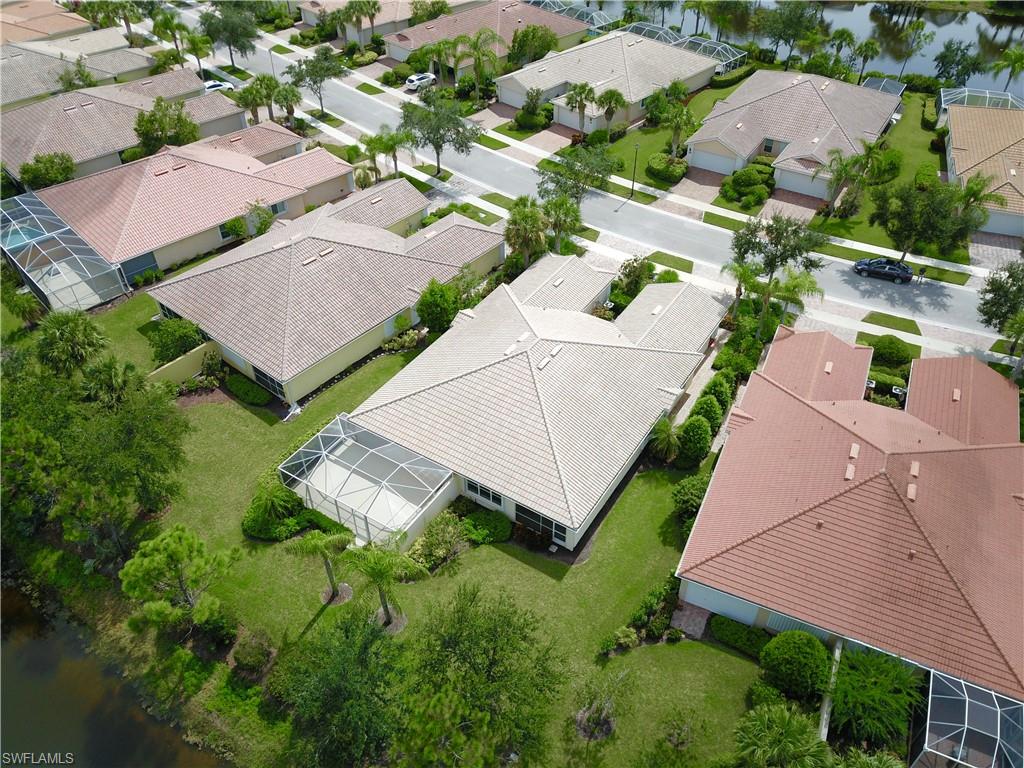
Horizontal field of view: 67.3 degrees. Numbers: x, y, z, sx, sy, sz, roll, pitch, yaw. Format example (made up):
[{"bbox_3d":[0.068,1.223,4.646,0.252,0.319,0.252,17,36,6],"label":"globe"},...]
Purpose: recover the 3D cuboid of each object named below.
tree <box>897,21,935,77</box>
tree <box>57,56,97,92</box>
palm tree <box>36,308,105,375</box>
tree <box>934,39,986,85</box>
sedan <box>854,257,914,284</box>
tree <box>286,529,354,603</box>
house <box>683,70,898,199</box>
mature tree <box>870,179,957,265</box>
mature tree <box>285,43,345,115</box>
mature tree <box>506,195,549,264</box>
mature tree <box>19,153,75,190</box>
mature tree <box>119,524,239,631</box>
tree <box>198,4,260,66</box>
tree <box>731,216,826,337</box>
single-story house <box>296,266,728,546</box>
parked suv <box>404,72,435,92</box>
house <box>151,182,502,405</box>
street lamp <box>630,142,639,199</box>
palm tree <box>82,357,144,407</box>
[{"bbox_3d":[53.368,-44.325,102.727,4.376,8.296,4.376,-2,41,0],"label":"tree"},{"bbox_3d":[-57.000,-40.609,100.926,4.686,4.304,4.686,0,41,0],"label":"tree"},{"bbox_3d":[-32.586,-2.659,57.820,4.603,6.137,4.603,-2,41,0],"label":"palm tree"},{"bbox_3d":[57.943,-41.392,99.846,5.951,6.055,5.951,0,41,0],"label":"tree"},{"bbox_3d":[33.087,-10.150,68.041,4.780,1.460,1.840,18,45,20],"label":"sedan"},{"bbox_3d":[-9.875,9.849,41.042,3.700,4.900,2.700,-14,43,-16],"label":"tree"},{"bbox_3d":[32.573,-30.751,87.723,17.450,6.322,25.227,23,46,24],"label":"house"},{"bbox_3d":[34.529,-13.817,66.794,6.890,7.240,6.890,22,46,22],"label":"mature tree"},{"bbox_3d":[-23.653,-36.879,93.761,7.736,7.942,7.736,0,41,0],"label":"mature tree"},{"bbox_3d":[1.295,-12.674,65.299,3.700,6.950,3.700,1,41,1],"label":"mature tree"},{"bbox_3d":[-48.227,-21.258,80.066,5.037,5.442,5.037,-2,41,0],"label":"mature tree"},{"bbox_3d":[-17.093,11.245,40.800,5.759,8.021,5.759,-2,41,0],"label":"mature tree"},{"bbox_3d":[-37.672,-46.346,102.639,7.520,7.690,7.520,-13,43,-15],"label":"tree"},{"bbox_3d":[21.227,-9.260,62.000,7.465,8.204,7.465,0,41,0],"label":"tree"},{"bbox_3d":[2.199,-0.841,54.653,17.850,6.200,29.000,23,47,25],"label":"single-story house"},{"bbox_3d":[-11.981,-40.402,102.438,1.870,1.660,4.650,28,49,29],"label":"parked suv"},{"bbox_3d":[-14.325,-10.326,62.998,16.950,6.200,24.620,29,48,28],"label":"house"},{"bbox_3d":[12.506,-21.637,78.407,0.500,5.800,0.500,-2,41,0],"label":"street lamp"},{"bbox_3d":[-27.771,-0.172,53.636,3.770,3.060,3.770,-24,47,-26],"label":"palm tree"}]

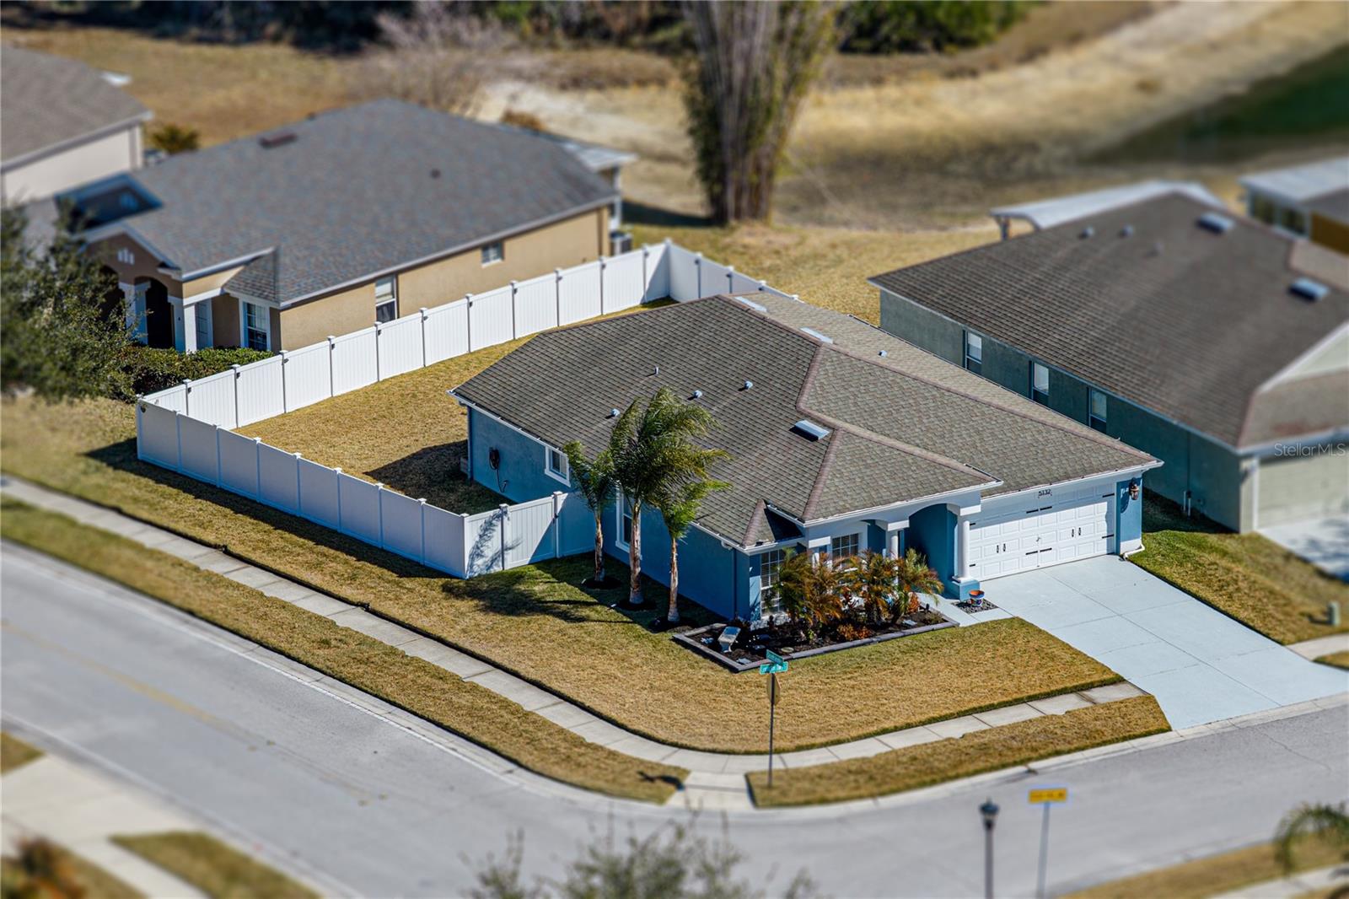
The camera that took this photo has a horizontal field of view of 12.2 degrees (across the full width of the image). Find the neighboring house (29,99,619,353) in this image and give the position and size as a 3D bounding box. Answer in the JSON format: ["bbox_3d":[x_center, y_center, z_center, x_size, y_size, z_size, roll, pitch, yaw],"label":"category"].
[{"bbox_3d":[-12.576,-6.976,193.828,12.350,5.400,18.710,15,24,39],"label":"neighboring house"}]

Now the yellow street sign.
[{"bbox_3d":[8.726,8.094,146.979,0.880,0.280,0.030,-5,19,-12],"label":"yellow street sign"}]

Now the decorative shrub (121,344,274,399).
[{"bbox_3d":[-14.412,-2.341,187.072,4.300,1.100,3.000,15,24,39],"label":"decorative shrub"}]

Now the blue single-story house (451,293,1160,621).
[{"bbox_3d":[3.713,-0.594,174.420,13.470,5.260,16.860,-11,21,-29],"label":"blue single-story house"}]

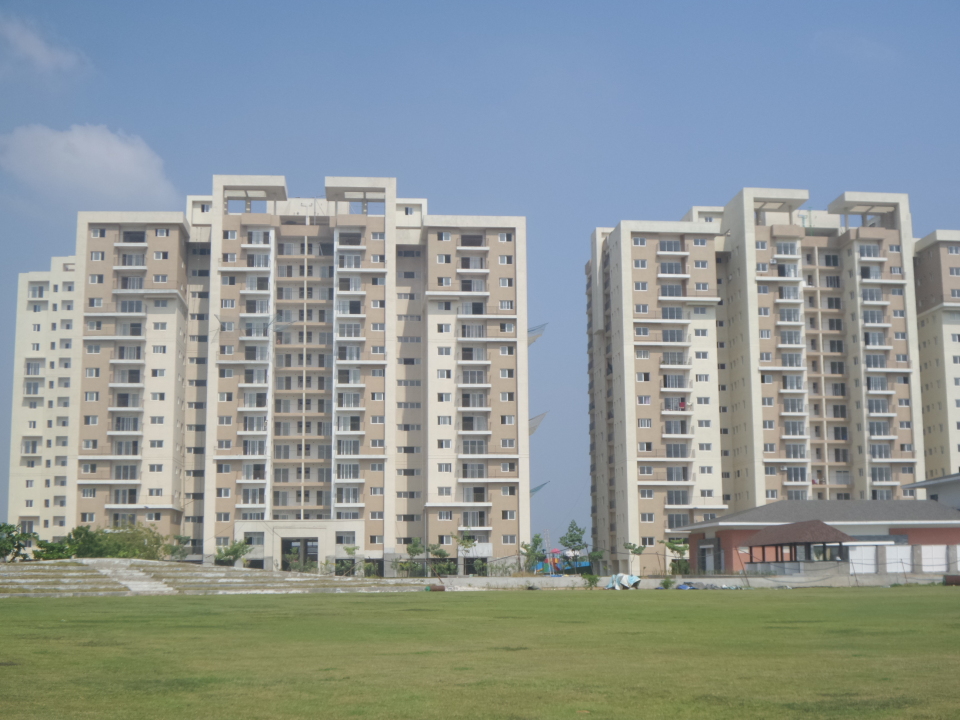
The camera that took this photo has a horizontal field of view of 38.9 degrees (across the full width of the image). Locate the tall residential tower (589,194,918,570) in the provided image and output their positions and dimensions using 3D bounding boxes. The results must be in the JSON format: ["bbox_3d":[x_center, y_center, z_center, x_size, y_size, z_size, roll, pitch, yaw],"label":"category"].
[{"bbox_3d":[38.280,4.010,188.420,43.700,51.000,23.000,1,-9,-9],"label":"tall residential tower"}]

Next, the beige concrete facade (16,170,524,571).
[{"bbox_3d":[-24.190,3.520,182.960,59.350,51.200,24.000,0,-9,-4],"label":"beige concrete facade"}]

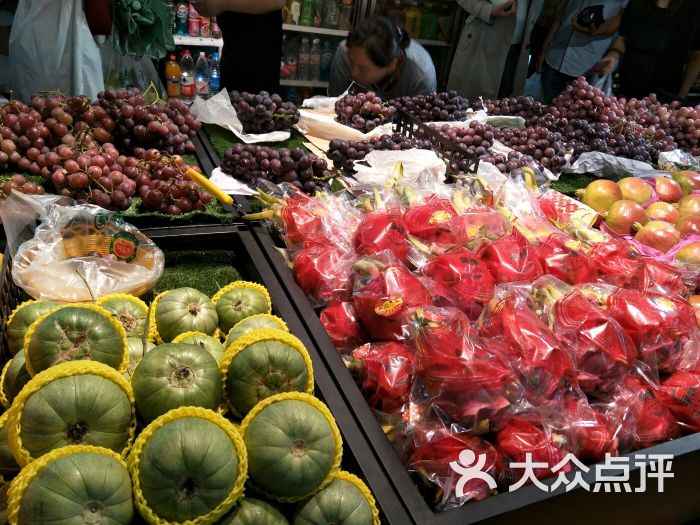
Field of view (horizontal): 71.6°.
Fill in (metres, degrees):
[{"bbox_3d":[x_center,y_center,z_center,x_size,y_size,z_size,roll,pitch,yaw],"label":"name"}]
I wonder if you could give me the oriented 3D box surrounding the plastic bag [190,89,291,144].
[{"bbox_3d":[-0.287,-0.382,1.270,0.250,0.090,0.180,5,30,0],"label":"plastic bag"}]

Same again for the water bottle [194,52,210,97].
[{"bbox_3d":[-0.690,-0.865,2.270,0.065,0.222,0.065,-3,32,-16],"label":"water bottle"}]

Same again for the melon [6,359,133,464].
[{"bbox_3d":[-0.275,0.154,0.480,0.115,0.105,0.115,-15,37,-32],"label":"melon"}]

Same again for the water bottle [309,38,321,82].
[{"bbox_3d":[-0.194,-1.103,2.650,0.064,0.228,0.064,4,30,-6],"label":"water bottle"}]

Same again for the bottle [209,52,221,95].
[{"bbox_3d":[-0.681,-0.949,2.450,0.065,0.222,0.065,5,30,0],"label":"bottle"}]

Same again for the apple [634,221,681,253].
[{"bbox_3d":[0.596,-0.048,0.940,0.086,0.080,0.086,22,30,30],"label":"apple"}]

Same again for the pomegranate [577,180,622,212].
[{"bbox_3d":[0.532,-0.140,1.030,0.090,0.083,0.088,19,29,24],"label":"pomegranate"}]

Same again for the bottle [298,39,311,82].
[{"bbox_3d":[-0.270,-1.202,2.880,0.066,0.232,0.066,6,26,0],"label":"bottle"}]

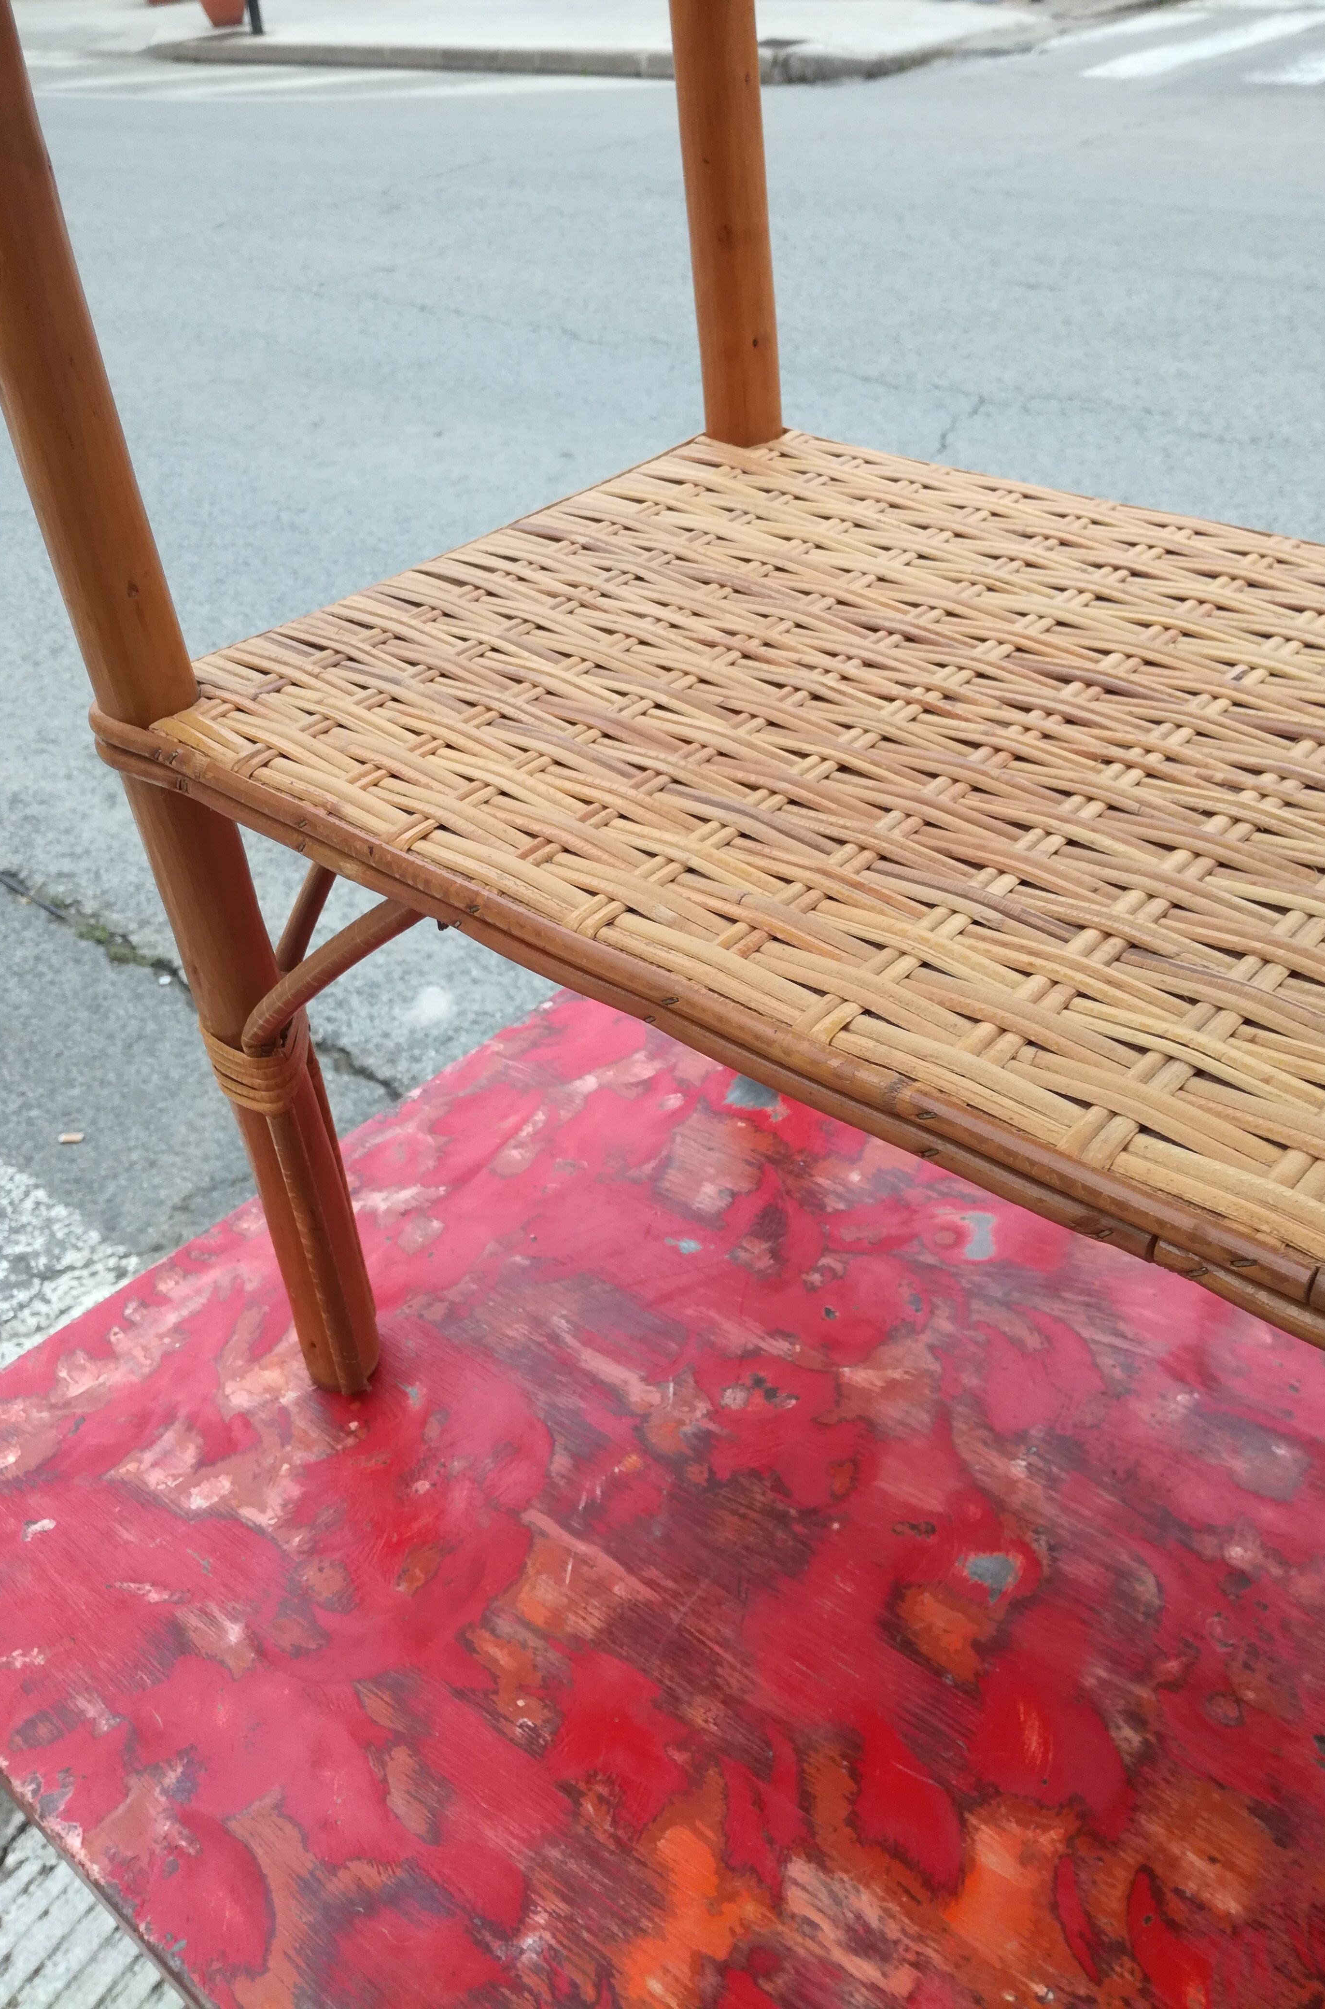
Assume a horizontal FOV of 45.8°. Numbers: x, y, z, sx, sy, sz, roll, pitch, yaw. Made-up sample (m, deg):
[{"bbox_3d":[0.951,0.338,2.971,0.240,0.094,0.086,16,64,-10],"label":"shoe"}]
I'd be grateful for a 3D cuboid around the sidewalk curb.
[{"bbox_3d":[-0.636,-8.099,12.987,7.720,0.170,3.900,23,44,31],"label":"sidewalk curb"}]

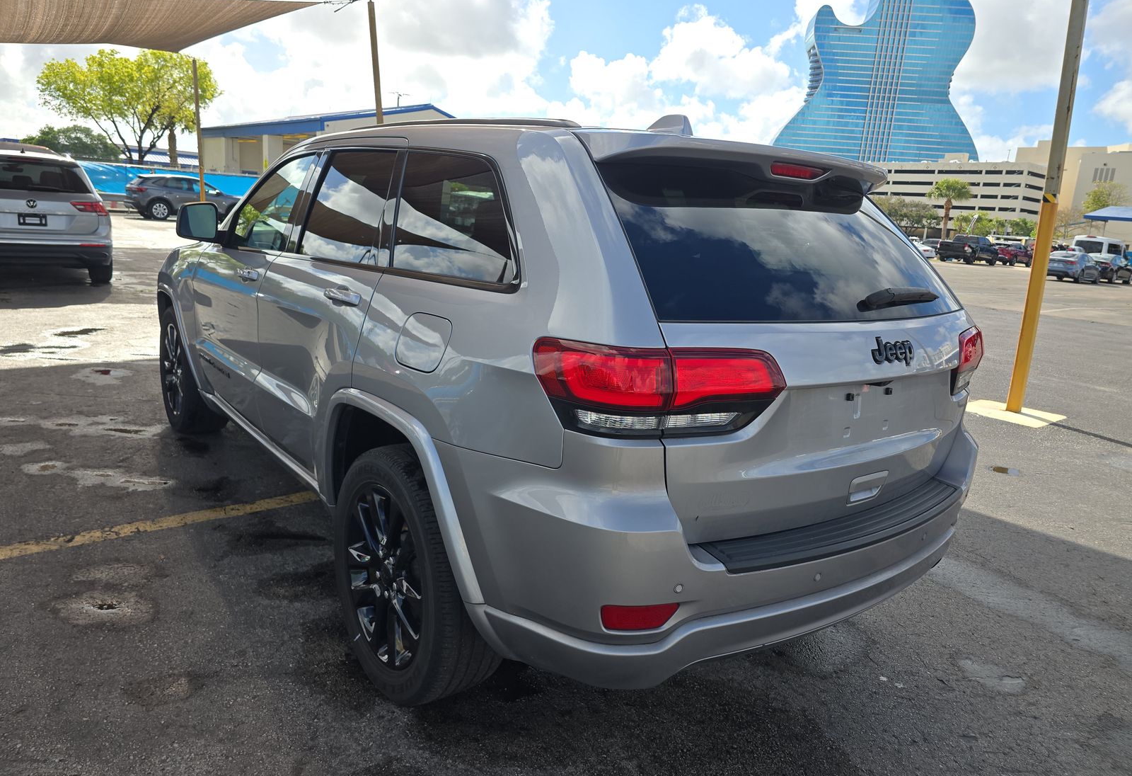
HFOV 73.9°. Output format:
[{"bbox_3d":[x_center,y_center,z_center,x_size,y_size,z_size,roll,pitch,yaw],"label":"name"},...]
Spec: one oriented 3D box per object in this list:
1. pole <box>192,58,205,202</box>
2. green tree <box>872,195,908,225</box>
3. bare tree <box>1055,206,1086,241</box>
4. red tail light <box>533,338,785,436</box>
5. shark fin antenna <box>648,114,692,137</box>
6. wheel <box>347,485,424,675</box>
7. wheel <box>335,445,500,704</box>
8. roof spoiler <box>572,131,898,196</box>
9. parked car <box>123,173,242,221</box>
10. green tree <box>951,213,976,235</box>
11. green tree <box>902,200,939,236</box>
[{"bbox_3d":[-10.763,-7.102,22.175,0.150,4.880,0.150,-5,14,-25],"label":"pole"},{"bbox_3d":[30.988,-15.881,72.037,3.800,5.600,3.800,4,13,0],"label":"green tree"},{"bbox_3d":[42.016,-12.854,63.246,3.200,5.400,3.200,4,13,0],"label":"bare tree"},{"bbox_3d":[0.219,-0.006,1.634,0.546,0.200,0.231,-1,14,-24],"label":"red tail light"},{"bbox_3d":[0.326,-0.848,2.441,0.070,0.070,0.175,-5,16,-37],"label":"shark fin antenna"},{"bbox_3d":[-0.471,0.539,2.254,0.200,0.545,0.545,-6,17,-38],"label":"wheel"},{"bbox_3d":[-0.450,0.536,2.266,0.270,0.770,0.770,-5,16,-37],"label":"wheel"},{"bbox_3d":[0.555,-0.635,2.156,1.280,0.135,0.280,-6,17,-38],"label":"roof spoiler"},{"bbox_3d":[-13.951,-7.125,28.297,4.580,1.670,1.880,-5,16,-37],"label":"parked car"},{"bbox_3d":[46.389,-18.210,88.512,2.470,4.780,2.220,10,14,26],"label":"green tree"},{"bbox_3d":[33.216,-15.044,70.091,3.600,5.200,3.600,4,13,0],"label":"green tree"}]

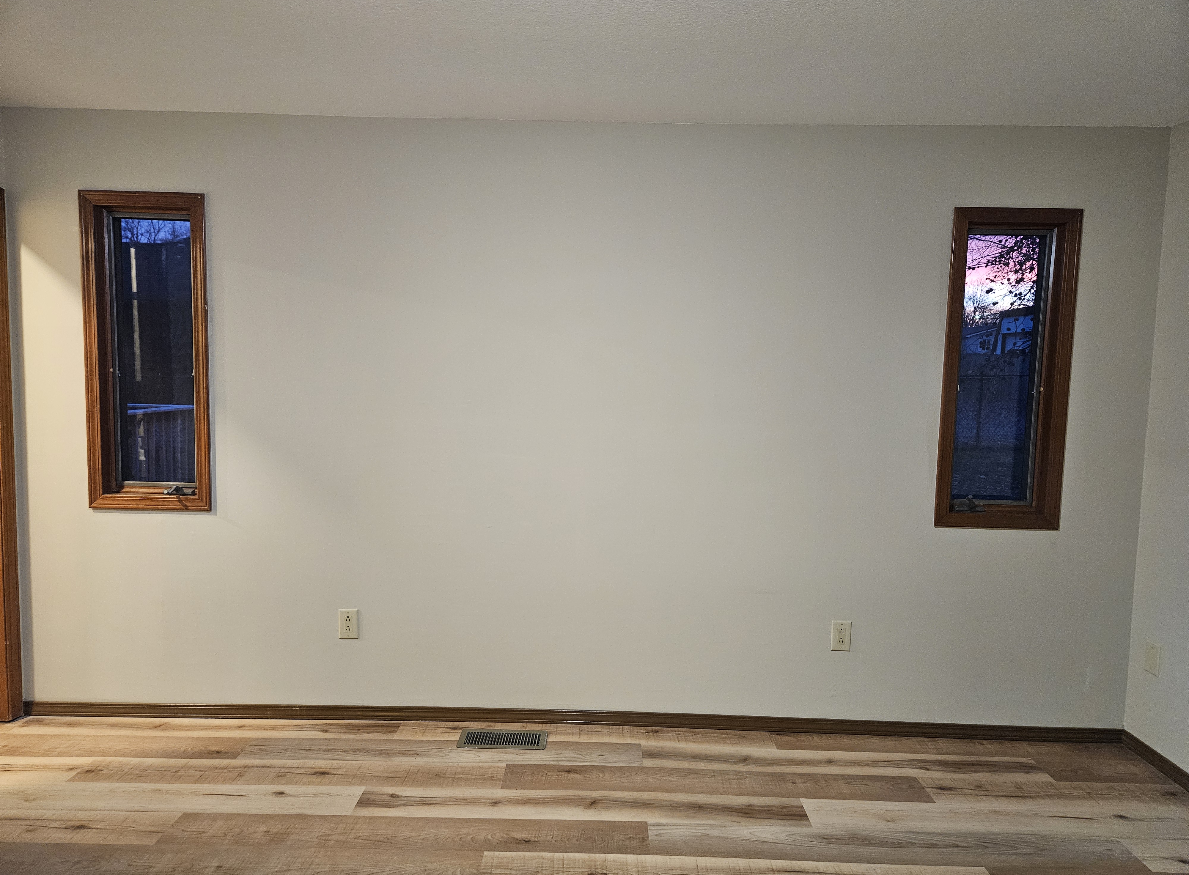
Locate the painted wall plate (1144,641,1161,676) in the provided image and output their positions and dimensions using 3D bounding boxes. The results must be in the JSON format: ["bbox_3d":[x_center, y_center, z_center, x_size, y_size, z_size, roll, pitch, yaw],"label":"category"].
[{"bbox_3d":[2.146,0.850,3.037,0.006,0.121,0.078,1,5,1],"label":"painted wall plate"}]

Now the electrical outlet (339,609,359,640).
[{"bbox_3d":[-1.009,0.769,3.239,0.080,0.124,0.010,1,5,1],"label":"electrical outlet"}]

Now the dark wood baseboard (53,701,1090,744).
[{"bbox_3d":[-0.106,1.170,3.259,4.547,0.061,0.016,1,5,1],"label":"dark wood baseboard"}]

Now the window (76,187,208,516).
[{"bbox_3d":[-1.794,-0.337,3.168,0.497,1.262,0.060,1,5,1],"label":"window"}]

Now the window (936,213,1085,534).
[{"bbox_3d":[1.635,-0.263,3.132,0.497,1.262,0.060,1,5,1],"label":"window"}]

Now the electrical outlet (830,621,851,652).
[{"bbox_3d":[1.008,0.813,3.218,0.080,0.124,0.010,1,5,1],"label":"electrical outlet"}]

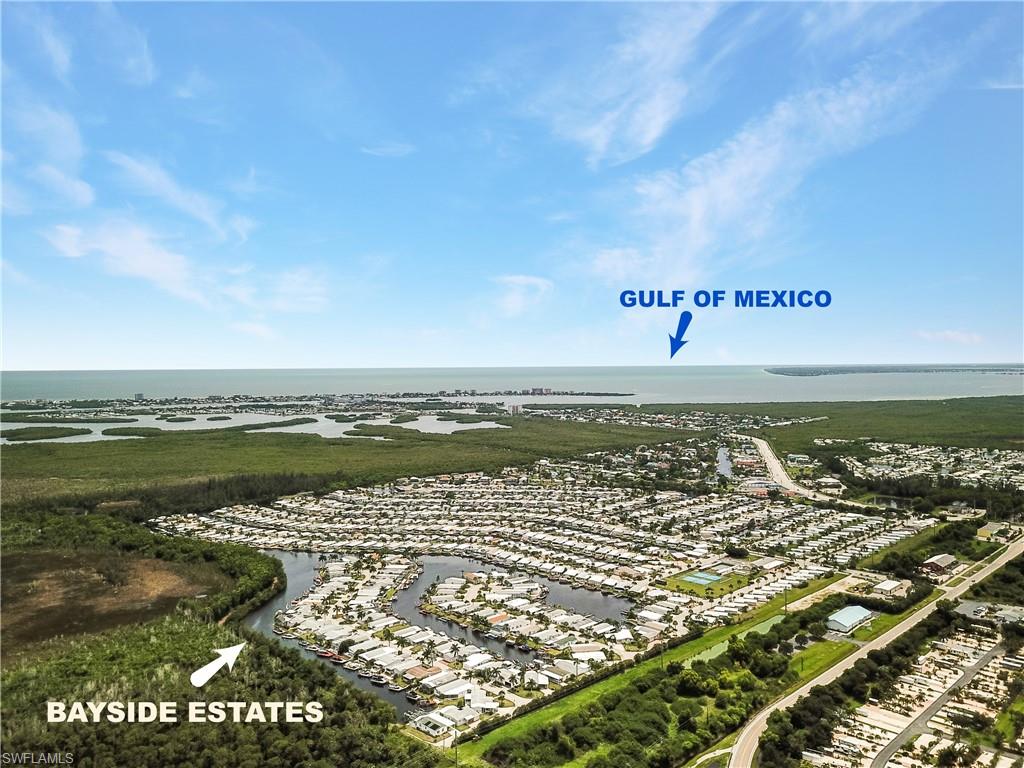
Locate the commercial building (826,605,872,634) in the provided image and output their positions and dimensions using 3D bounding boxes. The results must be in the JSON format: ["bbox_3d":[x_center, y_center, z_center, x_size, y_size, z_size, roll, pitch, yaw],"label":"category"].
[{"bbox_3d":[251.008,174.886,574.578,45.600,7.572,18.096,-2,2,-44],"label":"commercial building"}]

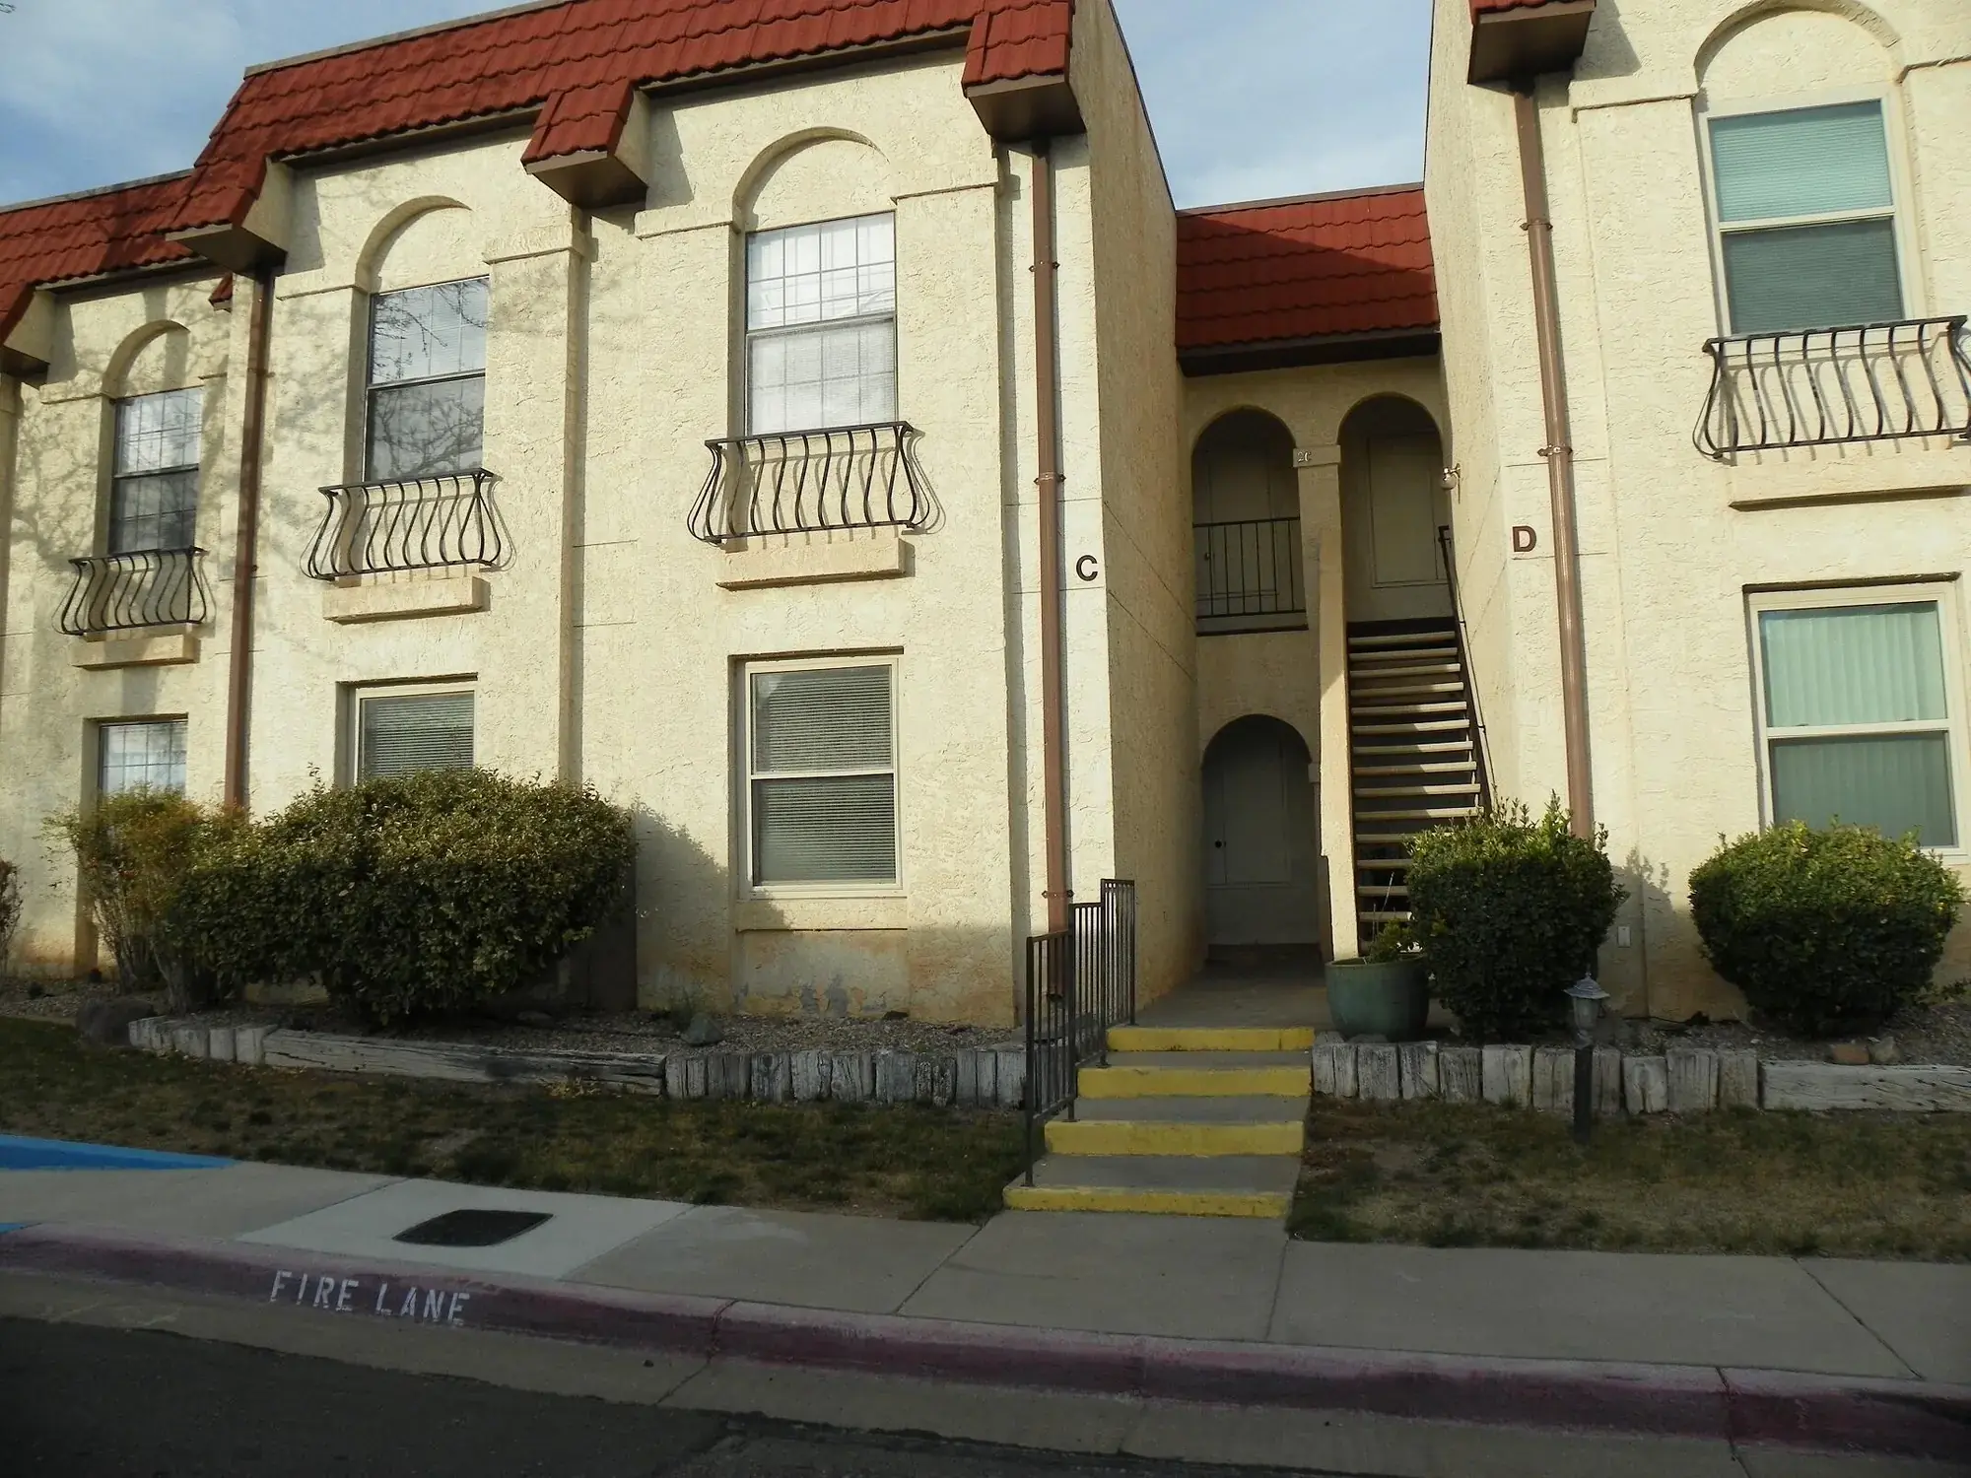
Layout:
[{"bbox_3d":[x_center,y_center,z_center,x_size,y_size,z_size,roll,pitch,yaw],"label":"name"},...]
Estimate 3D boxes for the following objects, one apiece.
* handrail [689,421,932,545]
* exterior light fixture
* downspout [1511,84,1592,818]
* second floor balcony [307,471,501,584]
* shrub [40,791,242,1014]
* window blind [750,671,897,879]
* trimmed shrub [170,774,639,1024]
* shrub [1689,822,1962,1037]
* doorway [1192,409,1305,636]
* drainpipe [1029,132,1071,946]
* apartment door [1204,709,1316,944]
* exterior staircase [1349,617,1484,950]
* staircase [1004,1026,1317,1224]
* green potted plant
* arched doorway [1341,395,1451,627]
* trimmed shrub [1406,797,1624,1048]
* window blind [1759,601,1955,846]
[{"bbox_3d":[-1.099,-1.562,9.059,1.530,0.640,0.260,-3,-6,15],"label":"handrail"},{"bbox_3d":[2.593,1.383,6.403,0.190,0.730,0.190,-3,-6,15],"label":"exterior light fixture"},{"bbox_3d":[3.134,-1.146,8.114,0.120,5.100,0.120,-3,-6,15],"label":"downspout"},{"bbox_3d":[-4.018,-1.459,10.245,1.458,0.678,0.370,-3,-6,15],"label":"second floor balcony"},{"bbox_3d":[-6.084,1.131,10.690,1.320,1.480,1.150,-3,-6,15],"label":"shrub"},{"bbox_3d":[-1.065,0.238,9.750,1.009,1.424,0.050,-3,-6,15],"label":"window blind"},{"bbox_3d":[-3.766,1.028,9.595,2.950,1.560,1.250,-3,-6,15],"label":"trimmed shrub"},{"bbox_3d":[3.995,0.902,7.050,1.220,1.000,1.130,-3,-6,15],"label":"shrub"},{"bbox_3d":[2.377,-1.930,13.323,0.962,2.032,0.250,-3,-6,14],"label":"doorway"},{"bbox_3d":[0.379,-1.076,8.850,0.110,5.180,0.110,-3,-6,15],"label":"drainpipe"},{"bbox_3d":[2.522,0.855,13.585,0.980,2.100,0.100,-3,-6,15],"label":"apartment door"},{"bbox_3d":[3.187,0.278,10.752,1.000,3.014,3.800,-3,-6,14],"label":"exterior staircase"},{"bbox_3d":[0.962,1.774,7.160,1.181,0.508,2.498,-3,-6,15],"label":"staircase"},{"bbox_3d":[2.035,1.248,7.682,0.529,0.603,0.529,-3,-6,15],"label":"green potted plant"},{"bbox_3d":[3.518,-2.000,12.801,0.917,2.033,0.200,-3,-6,15],"label":"arched doorway"},{"bbox_3d":[2.746,0.877,7.700,1.100,1.220,1.050,-3,-6,14],"label":"trimmed shrub"},{"bbox_3d":[4.987,-0.079,8.470,0.981,1.358,0.060,-2,-6,12],"label":"window blind"}]

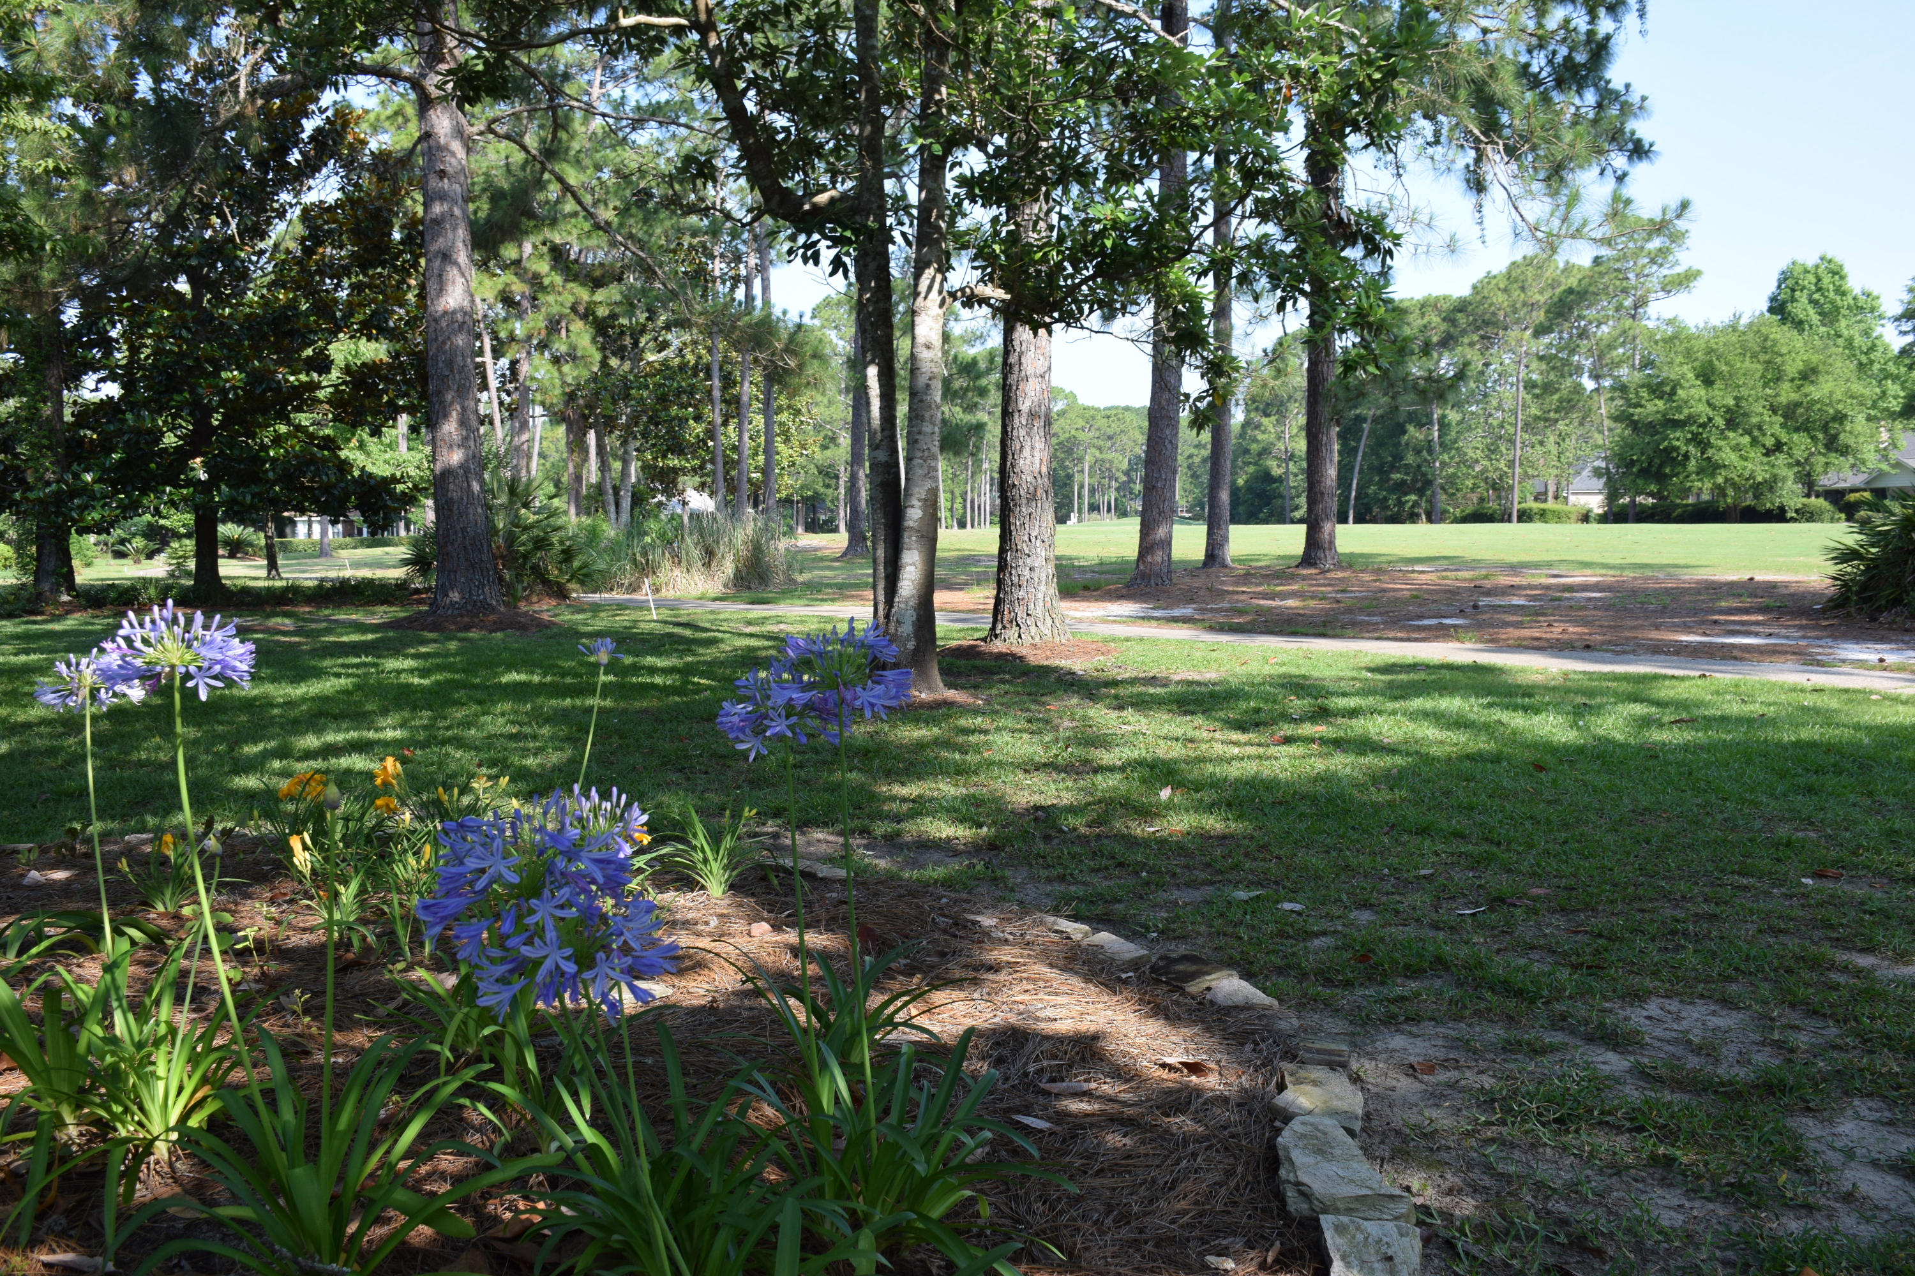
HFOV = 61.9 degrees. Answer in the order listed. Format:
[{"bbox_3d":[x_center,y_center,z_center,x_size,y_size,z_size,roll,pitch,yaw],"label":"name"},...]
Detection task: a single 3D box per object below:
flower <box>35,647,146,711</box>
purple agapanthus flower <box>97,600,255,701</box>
[{"bbox_3d":[-1.293,0.064,2.380,0.153,0.094,0.150,-2,5,-29],"label":"flower"},{"bbox_3d":[-1.004,0.015,2.050,0.188,0.127,0.185,-2,5,-26],"label":"purple agapanthus flower"}]

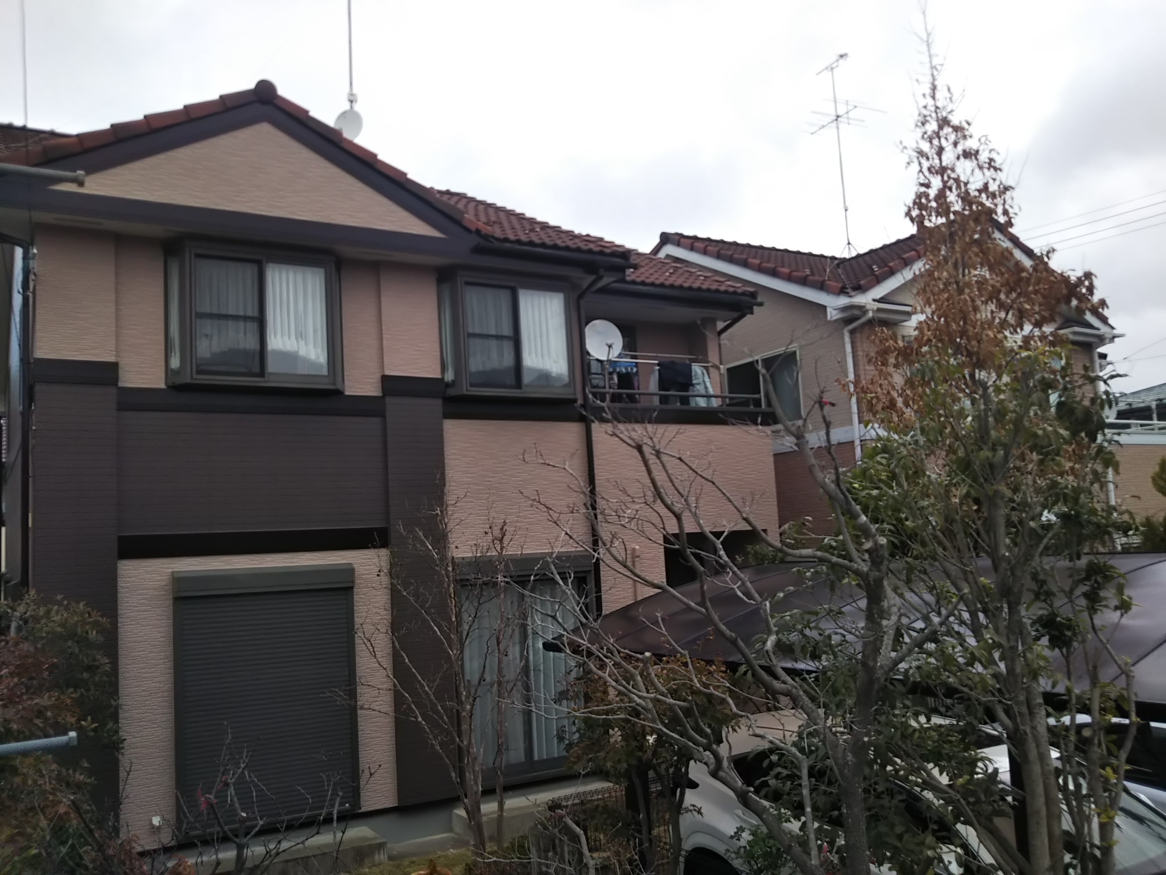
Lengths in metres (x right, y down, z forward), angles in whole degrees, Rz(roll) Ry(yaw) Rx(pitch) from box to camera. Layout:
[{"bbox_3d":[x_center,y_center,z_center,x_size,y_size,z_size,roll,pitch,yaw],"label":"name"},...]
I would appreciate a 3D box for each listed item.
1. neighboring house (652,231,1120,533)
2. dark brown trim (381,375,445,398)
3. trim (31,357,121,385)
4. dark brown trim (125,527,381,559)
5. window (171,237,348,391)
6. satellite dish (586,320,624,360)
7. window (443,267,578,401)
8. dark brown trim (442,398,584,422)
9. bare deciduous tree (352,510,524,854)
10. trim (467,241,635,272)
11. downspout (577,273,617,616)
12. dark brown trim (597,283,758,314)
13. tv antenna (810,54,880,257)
[{"bbox_3d":[4.092,0.546,18.132,5.850,8.000,8.700,1,-7,-30],"label":"neighboring house"},{"bbox_3d":[-1.756,-0.527,10.516,0.690,0.215,0.090,1,-7,-30],"label":"dark brown trim"},{"bbox_3d":[-4.454,-0.580,8.887,0.685,0.215,0.090,1,-8,-30],"label":"trim"},{"bbox_3d":[-3.010,0.983,9.494,2.477,0.208,0.080,1,-8,-30],"label":"dark brown trim"},{"bbox_3d":[-3.096,-1.150,9.744,1.675,1.380,0.280,1,-7,-30],"label":"window"},{"bbox_3d":[0.243,-1.138,11.801,0.480,0.500,0.300,-2,-16,-9],"label":"satellite dish"},{"bbox_3d":[-0.752,-1.103,11.044,1.610,1.350,0.280,1,-8,-30],"label":"window"},{"bbox_3d":[-0.720,-0.296,11.136,1.710,0.215,0.070,1,-7,-30],"label":"dark brown trim"},{"bbox_3d":[-1.330,2.293,9.609,1.600,3.200,1.400,-2,-6,-7],"label":"bare deciduous tree"},{"bbox_3d":[-0.299,-1.957,11.060,1.950,0.140,0.140,1,-8,-30],"label":"trim"},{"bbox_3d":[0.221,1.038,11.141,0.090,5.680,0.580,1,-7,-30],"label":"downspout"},{"bbox_3d":[1.212,-1.766,12.891,2.460,0.180,0.140,1,-8,-30],"label":"dark brown trim"},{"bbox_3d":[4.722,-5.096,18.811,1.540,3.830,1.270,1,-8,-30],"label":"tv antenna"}]

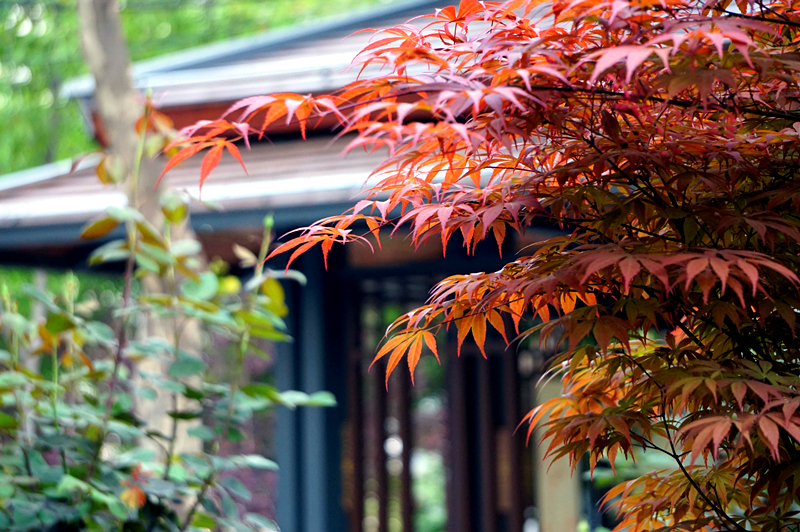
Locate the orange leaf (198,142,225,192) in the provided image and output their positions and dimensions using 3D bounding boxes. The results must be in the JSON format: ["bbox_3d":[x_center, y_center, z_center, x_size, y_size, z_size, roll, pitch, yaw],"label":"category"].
[{"bbox_3d":[-0.177,-0.091,3.200,0.020,0.054,0.012,19,-13,5],"label":"orange leaf"}]

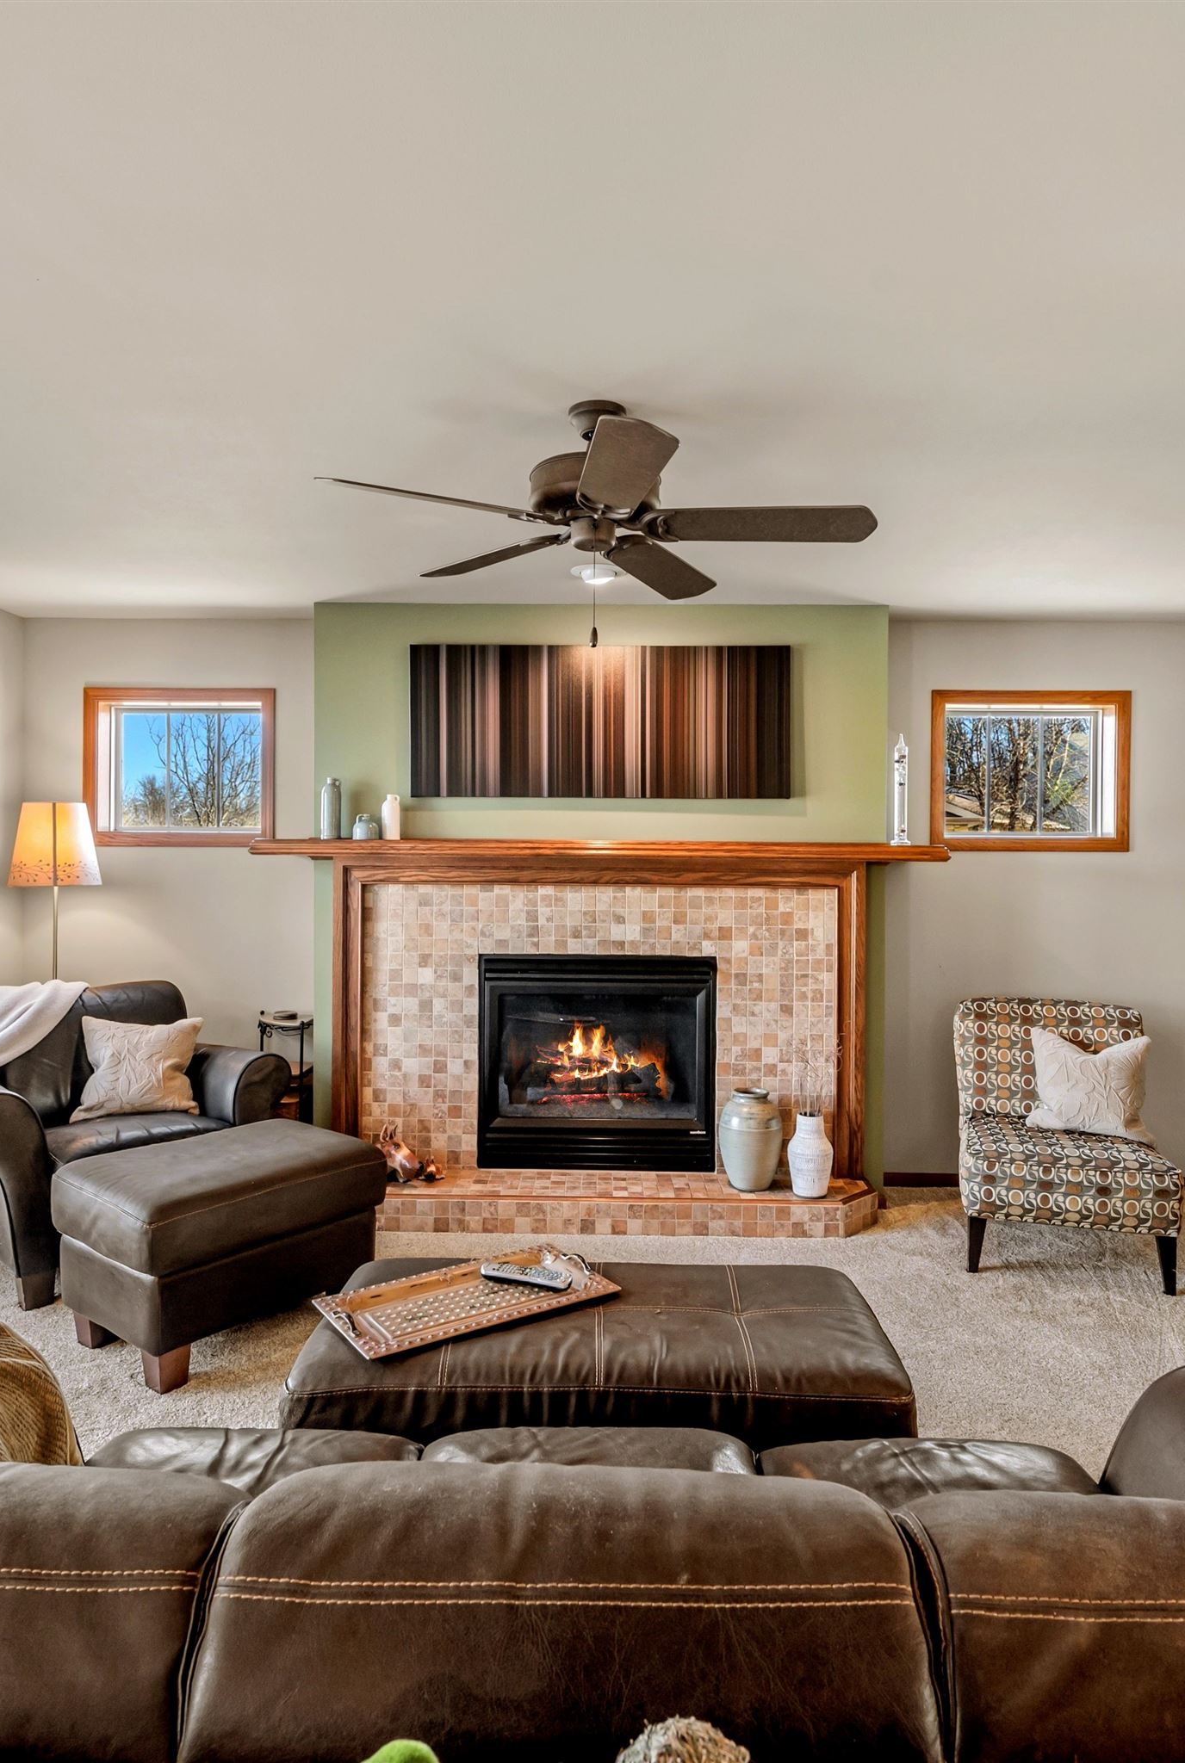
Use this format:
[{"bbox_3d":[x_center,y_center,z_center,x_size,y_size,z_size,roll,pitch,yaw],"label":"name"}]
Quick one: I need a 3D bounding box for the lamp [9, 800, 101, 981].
[{"bbox_3d":[-2.190,0.485,4.268,0.340,1.630,0.340,0,2,1],"label":"lamp"}]

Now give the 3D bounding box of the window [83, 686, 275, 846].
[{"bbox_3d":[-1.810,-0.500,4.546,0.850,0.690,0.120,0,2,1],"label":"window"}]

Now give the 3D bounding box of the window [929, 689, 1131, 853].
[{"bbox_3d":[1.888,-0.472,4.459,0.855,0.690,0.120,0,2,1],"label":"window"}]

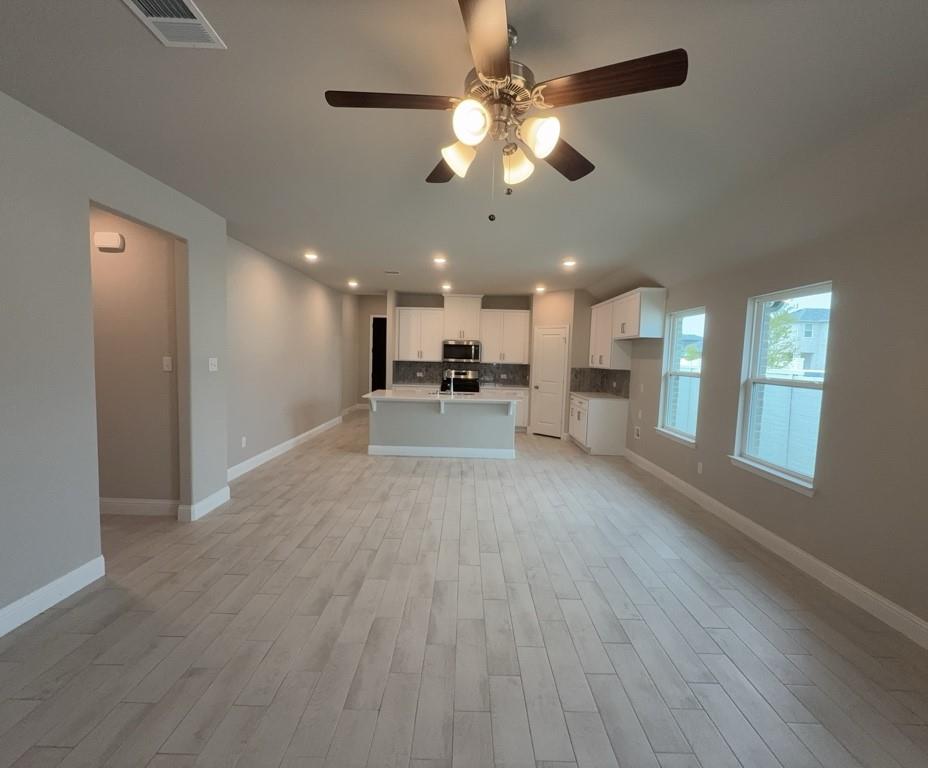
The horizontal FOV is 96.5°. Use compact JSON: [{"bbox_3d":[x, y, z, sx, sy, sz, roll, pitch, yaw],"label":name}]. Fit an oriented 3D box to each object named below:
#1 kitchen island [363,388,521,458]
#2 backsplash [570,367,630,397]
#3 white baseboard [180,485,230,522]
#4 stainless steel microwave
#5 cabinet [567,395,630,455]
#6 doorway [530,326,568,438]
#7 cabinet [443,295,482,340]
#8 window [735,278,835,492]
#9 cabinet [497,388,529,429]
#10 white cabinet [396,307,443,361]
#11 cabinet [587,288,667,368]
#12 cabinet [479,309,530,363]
[{"bbox_3d":[-0.307,0.629,6.535,2.350,0.920,1.210,2,4,0],"label":"kitchen island"},{"bbox_3d":[2.316,-0.031,7.146,0.650,0.465,1.170,2,4,0],"label":"backsplash"},{"bbox_3d":[-2.476,1.133,3.977,0.145,0.140,0.570,2,4,0],"label":"white baseboard"},{"bbox_3d":[-0.039,-0.679,8.749,0.770,0.440,0.410,2,4,0],"label":"stainless steel microwave"},{"bbox_3d":[2.301,0.666,7.169,0.640,0.910,1.160,2,4,0],"label":"cabinet"},{"bbox_3d":[1.691,-0.033,8.108,0.120,2.140,0.790,-2,6,-45],"label":"doorway"},{"bbox_3d":[-0.025,-1.359,8.733,0.800,0.900,0.350,2,4,0],"label":"cabinet"},{"bbox_3d":[2.670,0.001,3.482,0.130,1.525,0.920,2,4,0],"label":"window"},{"bbox_3d":[0.966,0.520,8.720,0.690,0.910,0.620,2,4,0],"label":"cabinet"},{"bbox_3d":[-0.929,-1.025,8.771,1.010,1.105,0.330,2,4,0],"label":"white cabinet"},{"bbox_3d":[2.486,-0.772,6.553,0.350,1.105,2.150,2,4,0],"label":"cabinet"},{"bbox_3d":[0.860,-0.972,8.764,1.010,1.105,0.330,2,4,0],"label":"cabinet"}]

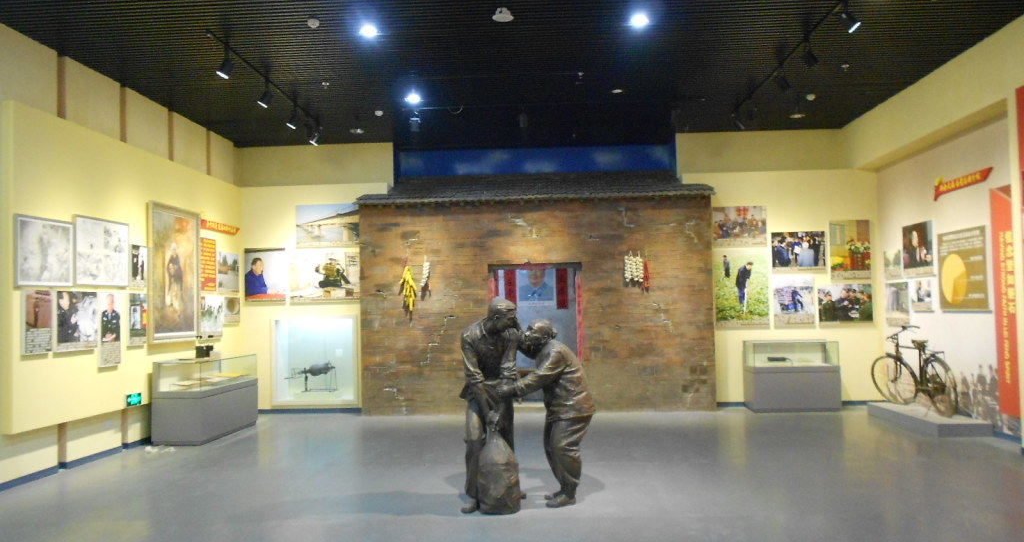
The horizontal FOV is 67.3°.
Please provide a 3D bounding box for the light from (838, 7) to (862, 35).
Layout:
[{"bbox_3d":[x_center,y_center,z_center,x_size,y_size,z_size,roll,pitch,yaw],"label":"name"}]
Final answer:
[{"bbox_3d":[2.909,-2.168,6.629,0.159,0.228,0.120,-1,-3,3],"label":"light"}]

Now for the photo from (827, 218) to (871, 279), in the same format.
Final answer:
[{"bbox_3d":[5.108,-0.316,11.607,0.597,0.891,0.040,-1,-3,3],"label":"photo"}]

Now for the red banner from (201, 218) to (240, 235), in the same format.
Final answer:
[{"bbox_3d":[-4.297,-0.628,11.280,0.040,0.132,1.326,-1,-3,3],"label":"red banner"}]

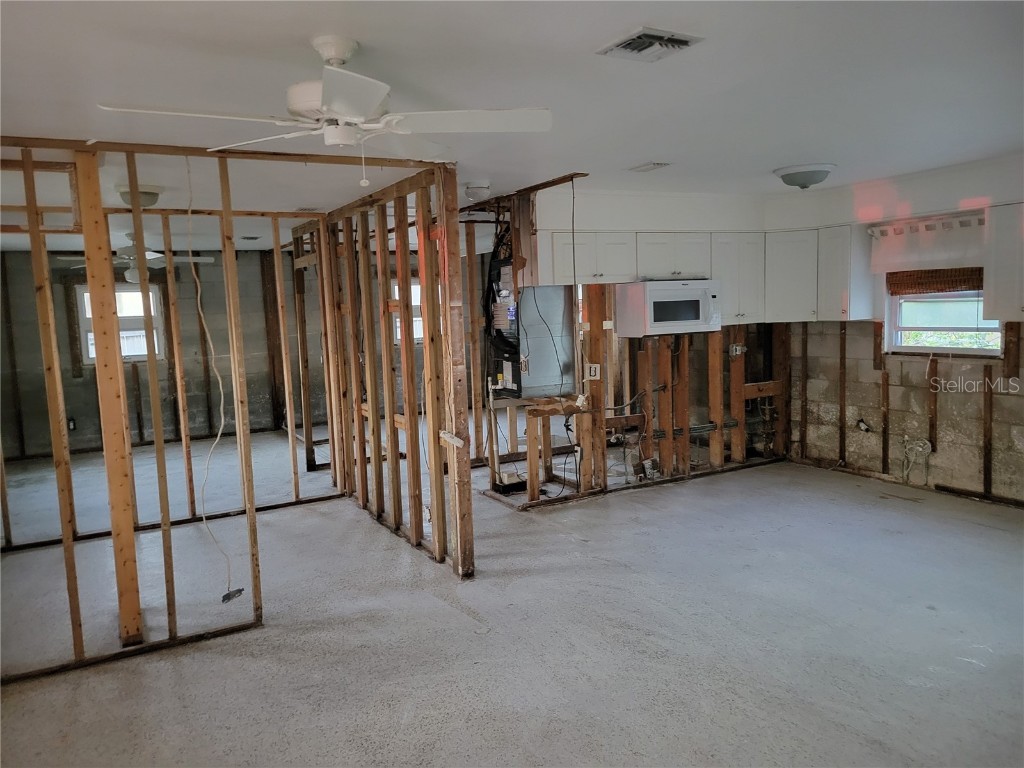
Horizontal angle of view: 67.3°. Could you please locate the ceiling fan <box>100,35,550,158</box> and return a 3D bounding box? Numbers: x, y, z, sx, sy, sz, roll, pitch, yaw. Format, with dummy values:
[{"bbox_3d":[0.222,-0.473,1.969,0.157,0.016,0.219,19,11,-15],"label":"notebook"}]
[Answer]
[{"bbox_3d":[-0.559,-0.873,2.314,1.274,0.311,1.274,-6,7,-29],"label":"ceiling fan"}]

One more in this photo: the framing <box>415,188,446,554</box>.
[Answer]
[{"bbox_3d":[-0.486,-0.030,4.787,0.084,2.317,0.089,-6,7,-28],"label":"framing"}]

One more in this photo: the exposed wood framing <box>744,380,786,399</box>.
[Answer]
[{"bbox_3d":[2.366,0.060,7.277,0.472,0.133,0.040,-6,7,-28],"label":"exposed wood framing"}]

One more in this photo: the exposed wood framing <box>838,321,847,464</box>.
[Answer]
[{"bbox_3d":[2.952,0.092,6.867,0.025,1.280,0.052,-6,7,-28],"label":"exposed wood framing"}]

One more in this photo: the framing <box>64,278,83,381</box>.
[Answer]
[{"bbox_3d":[-5.322,-0.658,9.333,0.097,1.164,0.035,-6,7,-28],"label":"framing"}]

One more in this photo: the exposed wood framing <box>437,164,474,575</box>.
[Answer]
[{"bbox_3d":[-0.330,-0.036,4.568,0.089,2.405,0.100,-6,7,-28],"label":"exposed wood framing"}]

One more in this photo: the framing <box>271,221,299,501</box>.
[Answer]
[{"bbox_3d":[-1.888,-0.188,6.382,0.038,2.345,0.089,-5,7,-28],"label":"framing"}]

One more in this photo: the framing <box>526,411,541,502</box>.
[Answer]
[{"bbox_3d":[0.162,0.585,6.118,0.095,0.691,0.041,-6,7,-29],"label":"framing"}]

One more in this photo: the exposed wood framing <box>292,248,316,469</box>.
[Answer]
[{"bbox_3d":[-2.056,-0.202,7.617,0.084,2.177,0.049,-6,7,-28],"label":"exposed wood framing"}]

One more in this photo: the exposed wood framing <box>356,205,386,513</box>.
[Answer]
[{"bbox_3d":[-1.058,-0.120,5.840,0.084,2.317,0.089,-6,7,-28],"label":"exposed wood framing"}]

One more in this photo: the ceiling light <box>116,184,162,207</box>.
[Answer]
[{"bbox_3d":[-2.331,-1.171,4.833,0.281,0.120,0.281,-6,7,-29],"label":"ceiling light"}]

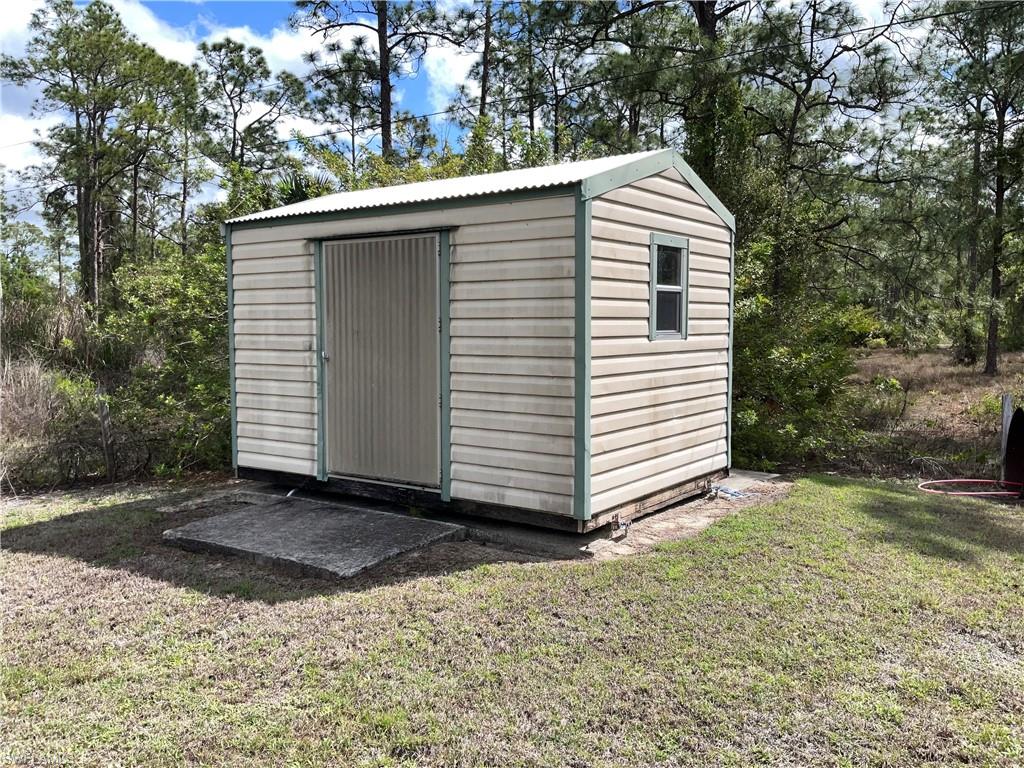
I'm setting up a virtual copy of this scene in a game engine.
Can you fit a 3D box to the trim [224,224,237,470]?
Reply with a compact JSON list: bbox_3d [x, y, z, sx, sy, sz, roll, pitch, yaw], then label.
[{"bbox_3d":[-2.427,-0.318,7.500,0.086,2.132,0.069,3,5,36],"label":"trim"}]

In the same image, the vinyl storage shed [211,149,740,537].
[{"bbox_3d":[-0.294,-0.489,7.425,3.671,2.605,2.559,3,5,36],"label":"vinyl storage shed"}]

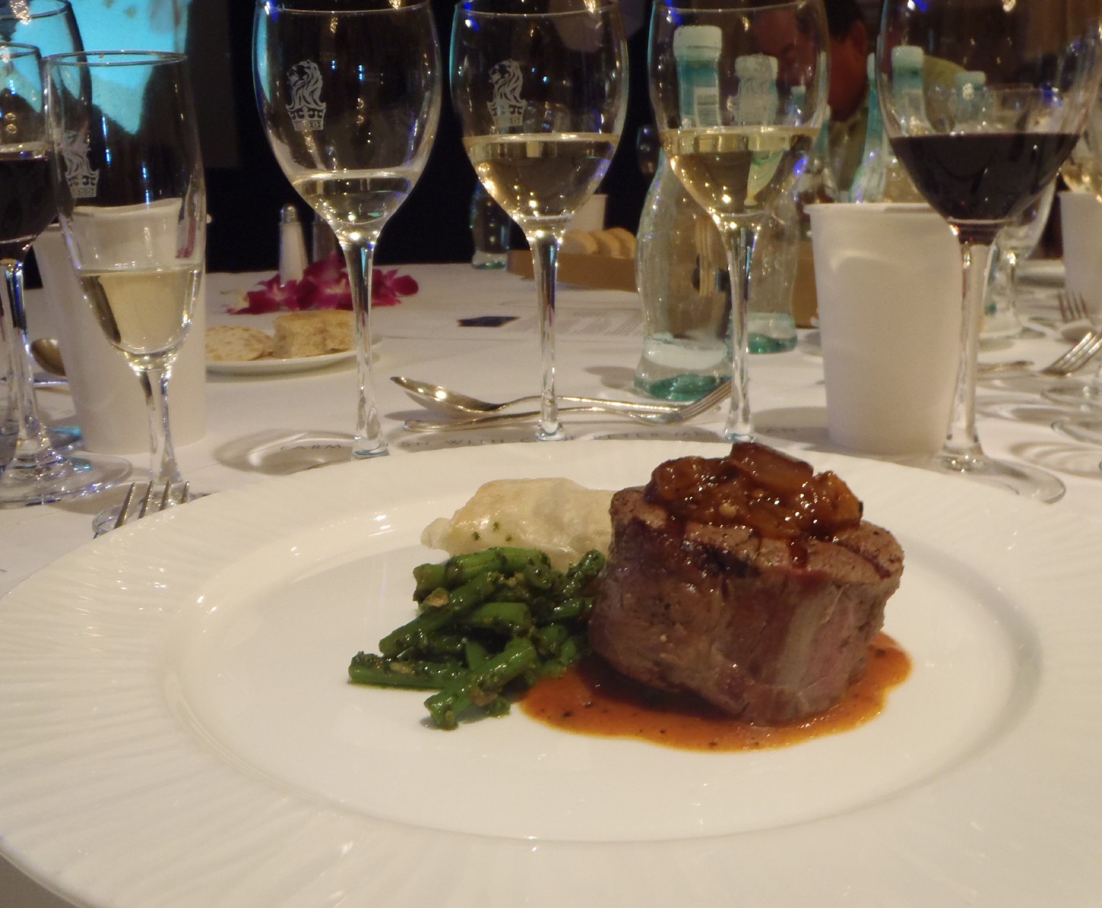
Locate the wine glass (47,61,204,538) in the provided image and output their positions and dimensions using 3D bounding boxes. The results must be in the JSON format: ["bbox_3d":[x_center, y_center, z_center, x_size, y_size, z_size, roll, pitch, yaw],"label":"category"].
[{"bbox_3d":[-0.167,-0.064,0.399,0.062,0.183,0.062,-2,15,0],"label":"wine glass"}]

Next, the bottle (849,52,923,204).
[{"bbox_3d":[0.277,-0.213,0.831,0.065,0.224,0.065,-2,15,0],"label":"bottle"}]

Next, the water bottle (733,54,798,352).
[{"bbox_3d":[0.169,-0.197,0.783,0.065,0.224,0.065,-2,15,0],"label":"water bottle"}]

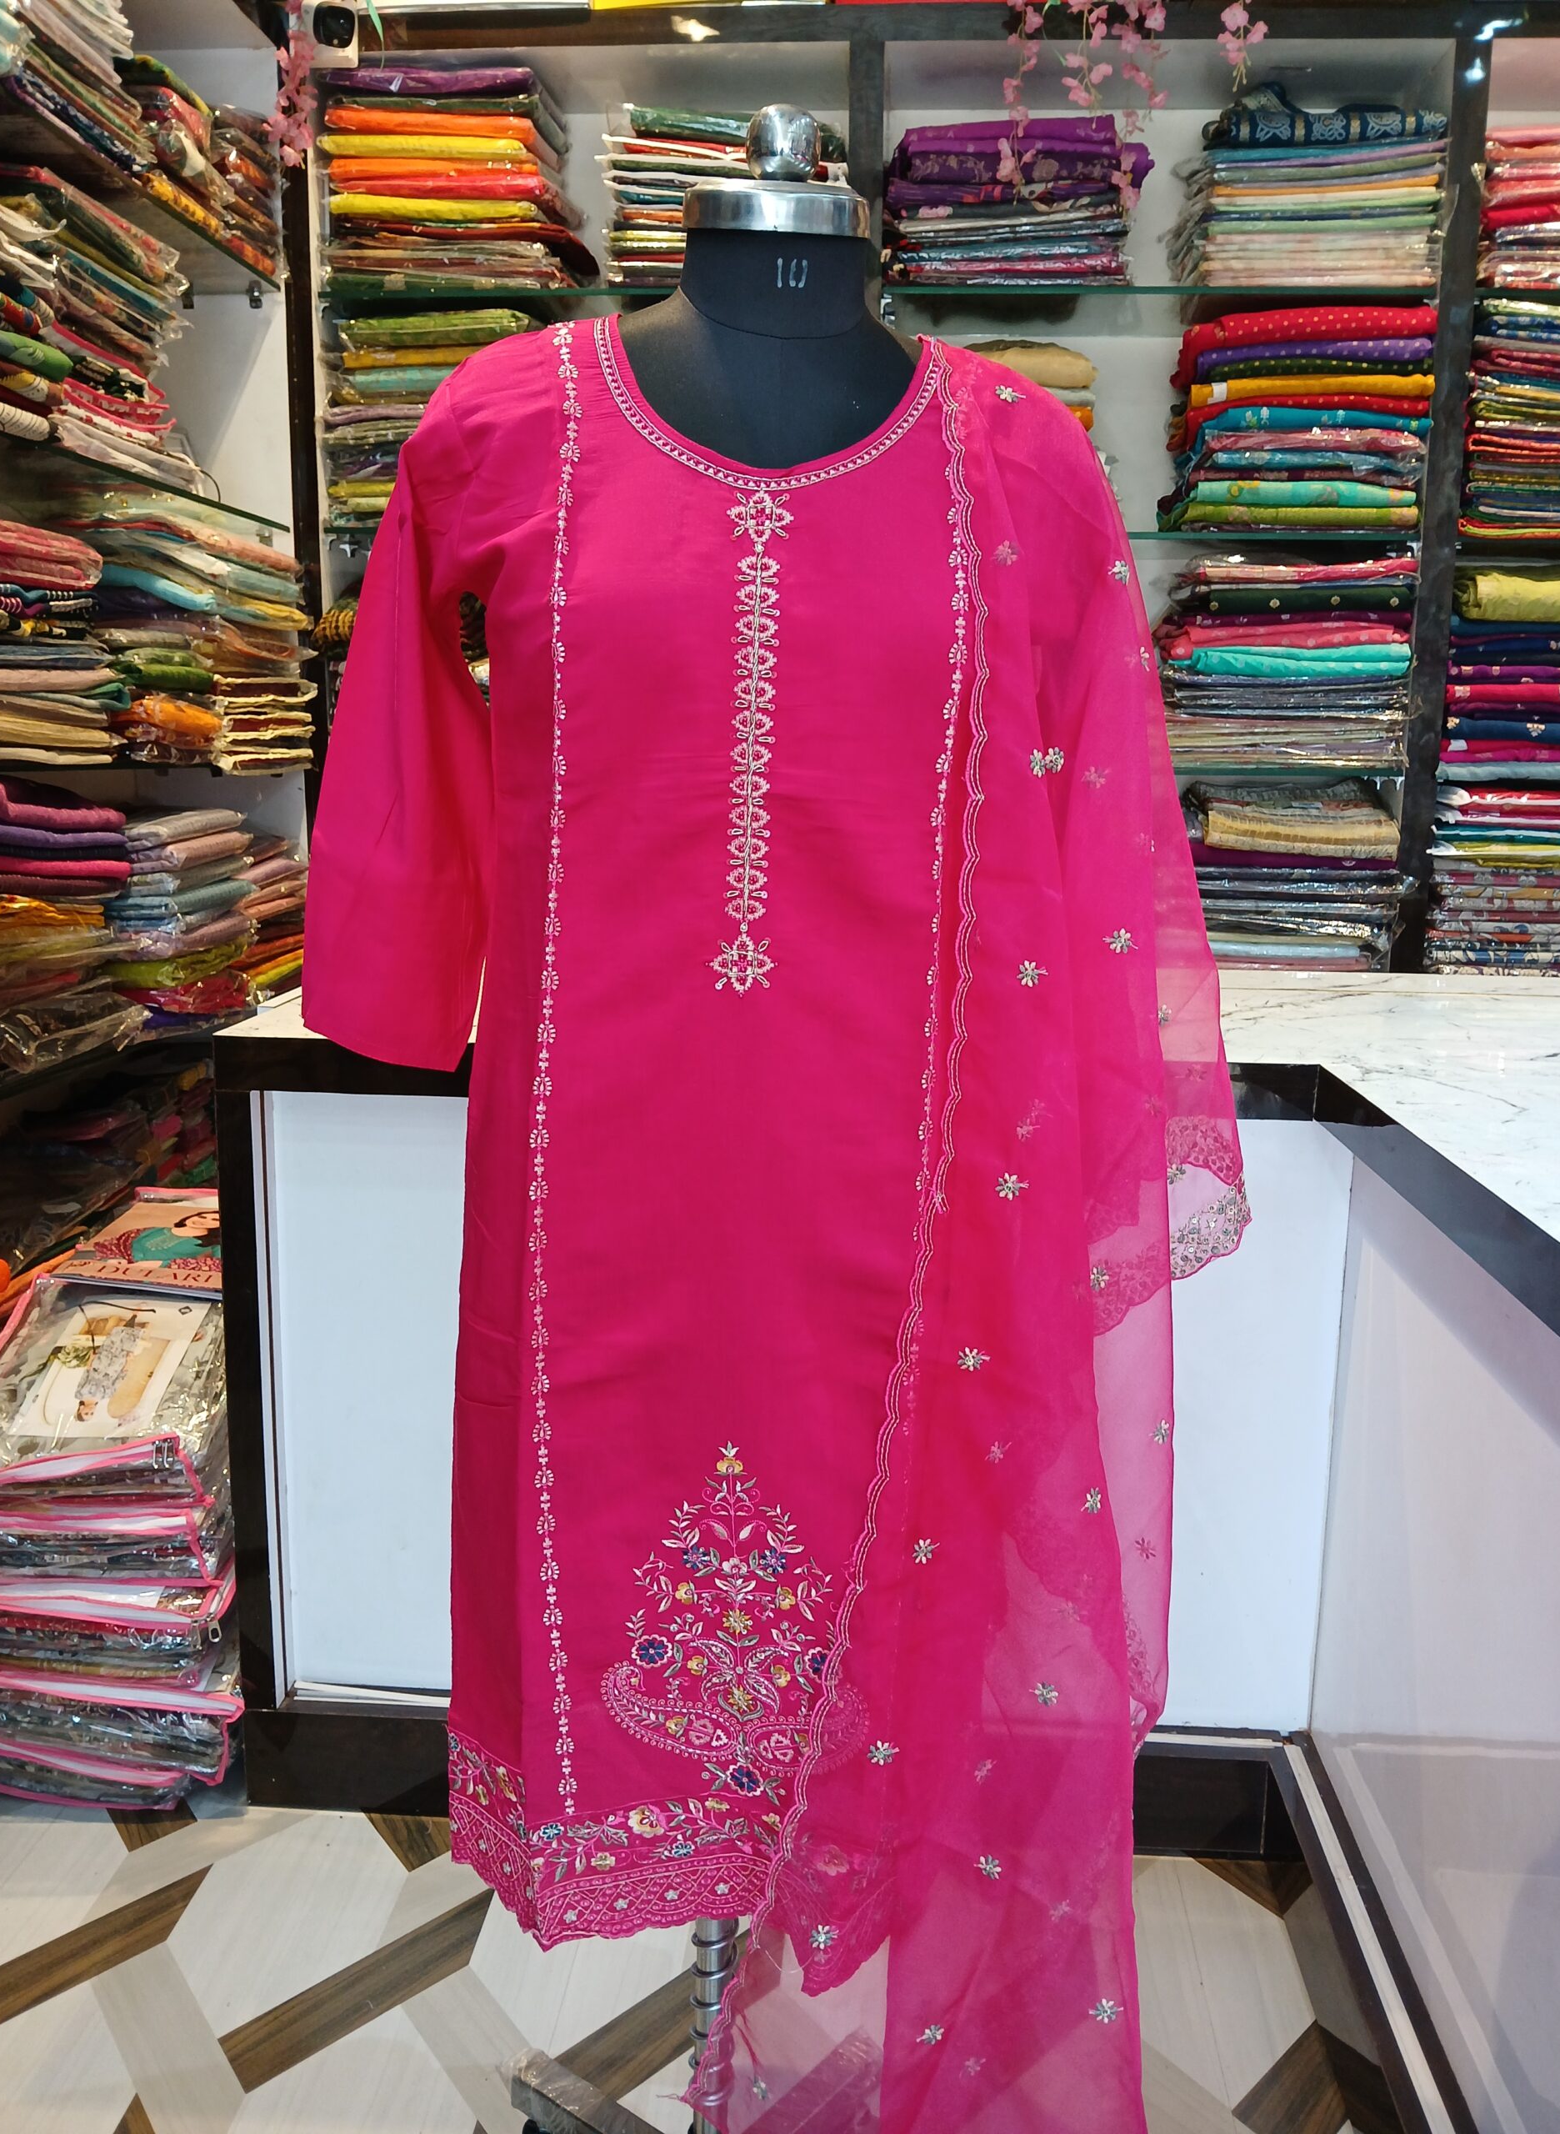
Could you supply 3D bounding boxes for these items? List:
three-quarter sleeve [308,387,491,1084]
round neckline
[{"bbox_3d":[-0.258,-0.226,1.080,0.125,0.450,0.120,6,9,-1],"label":"three-quarter sleeve"},{"bbox_3d":[-0.007,-0.420,1.015,0.215,0.122,0.110,1,9,0],"label":"round neckline"}]

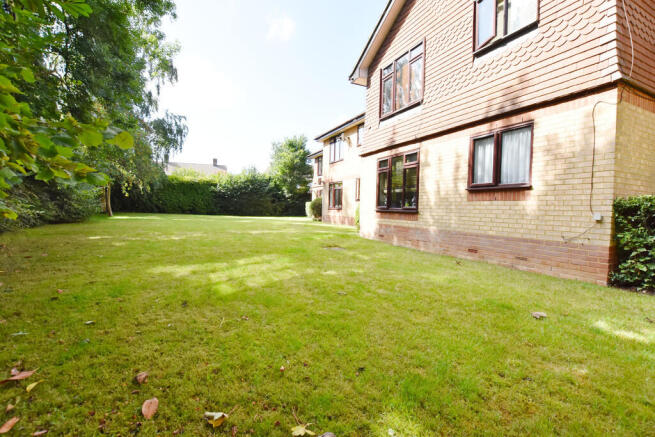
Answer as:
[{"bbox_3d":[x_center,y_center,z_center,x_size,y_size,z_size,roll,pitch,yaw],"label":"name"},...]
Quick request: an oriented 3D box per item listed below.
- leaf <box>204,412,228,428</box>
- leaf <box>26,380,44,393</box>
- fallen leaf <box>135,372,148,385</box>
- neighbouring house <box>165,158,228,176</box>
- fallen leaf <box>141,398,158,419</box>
[{"bbox_3d":[-0.484,0.883,1.190,0.092,0.032,0.068,1,2,0],"label":"leaf"},{"bbox_3d":[-1.502,0.863,1.401,0.035,0.018,0.085,1,2,-18],"label":"leaf"},{"bbox_3d":[-1.005,0.866,1.478,0.065,0.026,0.062,1,2,0],"label":"fallen leaf"},{"bbox_3d":[-21.690,-5.545,45.149,9.800,8.500,7.500,1,2,-9],"label":"neighbouring house"},{"bbox_3d":[-0.819,0.878,1.260,0.062,0.022,0.115,0,2,-24],"label":"fallen leaf"}]

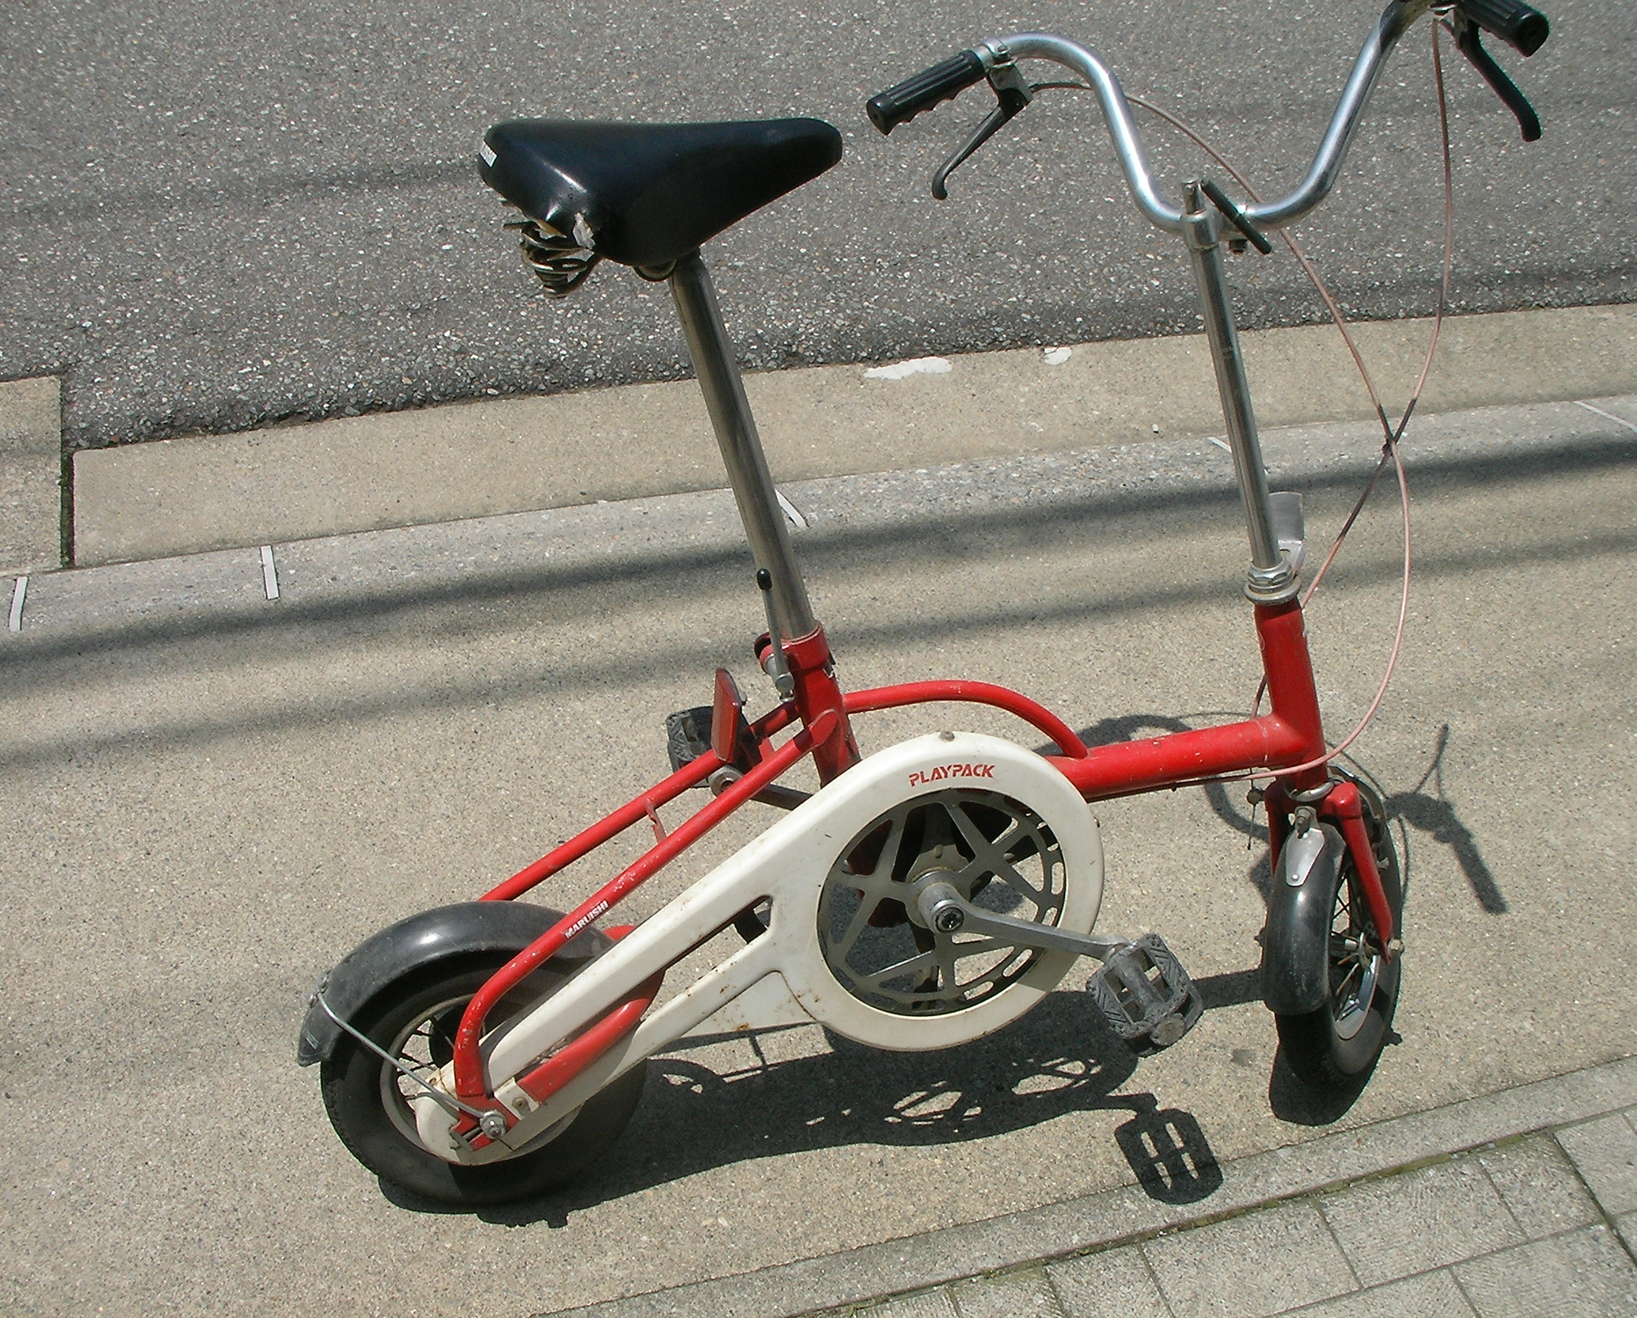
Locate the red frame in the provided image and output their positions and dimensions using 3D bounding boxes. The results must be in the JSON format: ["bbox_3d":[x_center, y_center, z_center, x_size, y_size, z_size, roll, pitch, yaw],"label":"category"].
[{"bbox_3d":[0.093,0.144,1.593,0.838,0.391,0.147,-7,24,-10],"label":"red frame"}]

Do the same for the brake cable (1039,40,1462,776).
[{"bbox_3d":[0.351,-0.206,1.558,0.281,0.607,0.260,-7,24,-10],"label":"brake cable"}]

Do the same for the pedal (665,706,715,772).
[{"bbox_3d":[-0.093,0.080,1.710,0.067,0.030,0.100,-14,25,-7],"label":"pedal"}]

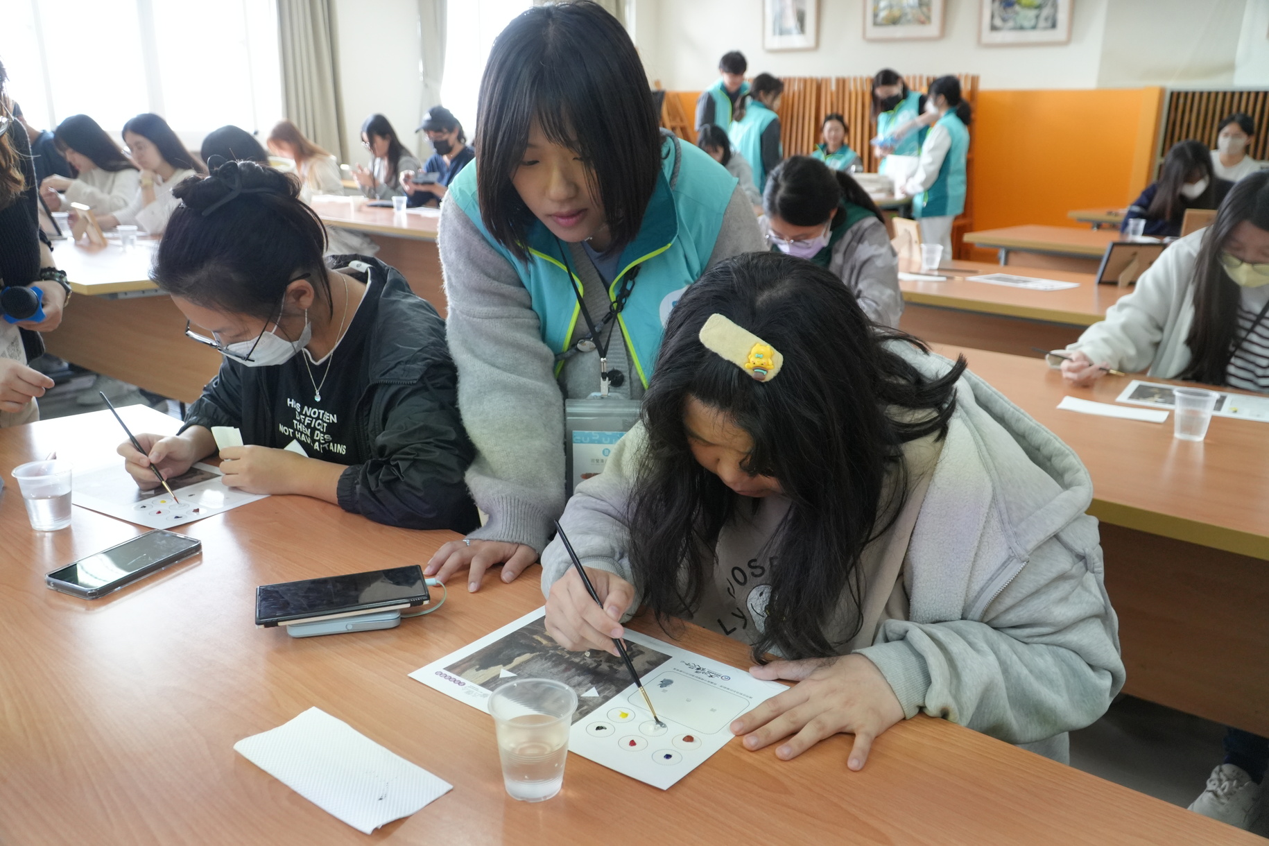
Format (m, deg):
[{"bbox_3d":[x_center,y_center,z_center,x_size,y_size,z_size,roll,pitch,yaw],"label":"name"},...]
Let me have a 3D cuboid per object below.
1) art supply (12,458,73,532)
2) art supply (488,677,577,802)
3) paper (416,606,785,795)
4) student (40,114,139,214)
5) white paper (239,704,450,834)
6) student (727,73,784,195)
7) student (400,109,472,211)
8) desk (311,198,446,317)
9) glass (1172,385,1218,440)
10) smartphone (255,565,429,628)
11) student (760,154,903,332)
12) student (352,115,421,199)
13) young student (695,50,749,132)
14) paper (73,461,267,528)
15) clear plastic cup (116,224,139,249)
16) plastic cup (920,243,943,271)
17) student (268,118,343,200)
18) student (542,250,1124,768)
[{"bbox_3d":[-0.768,0.097,1.249,0.071,0.077,0.071,0,18,0],"label":"art supply"},{"bbox_3d":[-0.081,0.257,0.763,0.070,0.076,0.070,1,18,0],"label":"art supply"},{"bbox_3d":[-0.034,0.249,0.920,0.295,0.003,0.205,13,22,34],"label":"paper"},{"bbox_3d":[-2.436,-0.802,4.483,0.470,1.220,0.700,14,22,35],"label":"student"},{"bbox_3d":[-0.246,0.287,0.797,0.178,0.004,0.078,13,22,34],"label":"white paper"},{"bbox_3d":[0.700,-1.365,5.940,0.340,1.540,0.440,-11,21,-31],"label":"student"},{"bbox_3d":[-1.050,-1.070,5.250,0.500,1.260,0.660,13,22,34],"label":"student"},{"bbox_3d":[-1.173,-0.710,5.034,1.800,0.740,0.780,14,22,35],"label":"desk"},{"bbox_3d":[0.962,-0.013,1.638,0.071,0.077,0.071,0,18,0],"label":"glass"},{"bbox_3d":[-0.303,0.183,0.992,0.167,0.011,0.080,-5,19,-19],"label":"smartphone"},{"bbox_3d":[0.524,-0.144,2.641,0.470,1.180,0.680,14,22,35],"label":"student"},{"bbox_3d":[-1.375,-1.116,5.440,0.660,1.230,0.460,-16,24,-41],"label":"student"},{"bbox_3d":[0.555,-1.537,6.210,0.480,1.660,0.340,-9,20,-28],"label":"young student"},{"bbox_3d":[-0.697,0.095,1.362,0.295,0.003,0.207,9,20,24],"label":"paper"},{"bbox_3d":[-1.949,-0.716,3.668,0.071,0.077,0.071,14,22,35],"label":"clear plastic cup"},{"bbox_3d":[1.078,-0.600,3.450,0.073,0.079,0.073,0,17,0],"label":"plastic cup"},{"bbox_3d":[-2.006,-1.262,5.957,0.460,1.200,0.700,14,22,35],"label":"student"},{"bbox_3d":[0.244,0.362,1.122,0.580,1.120,0.620,13,22,34],"label":"student"}]

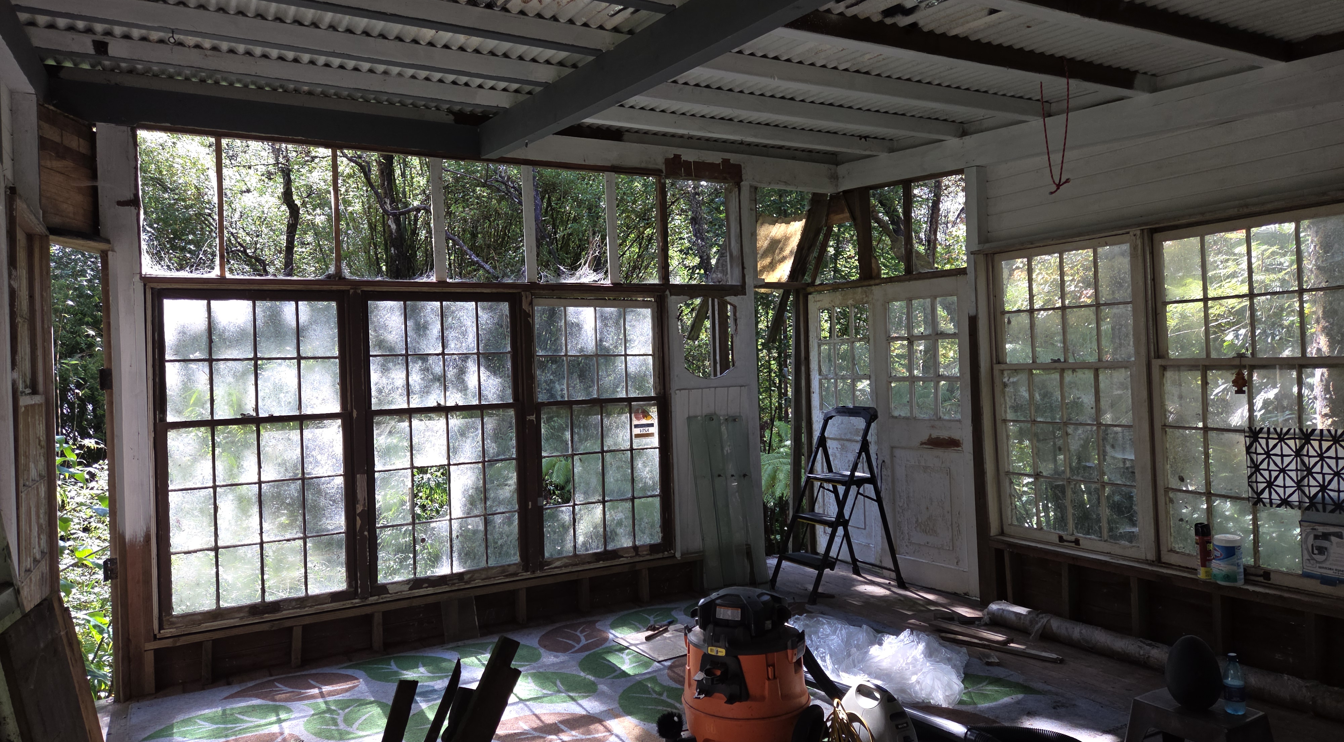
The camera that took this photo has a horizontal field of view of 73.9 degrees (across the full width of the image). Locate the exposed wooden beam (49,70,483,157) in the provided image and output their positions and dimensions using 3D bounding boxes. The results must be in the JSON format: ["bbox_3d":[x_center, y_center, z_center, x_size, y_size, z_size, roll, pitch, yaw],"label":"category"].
[{"bbox_3d":[-1.990,-1.287,4.629,2.035,0.185,0.090,-2,0,-30],"label":"exposed wooden beam"}]

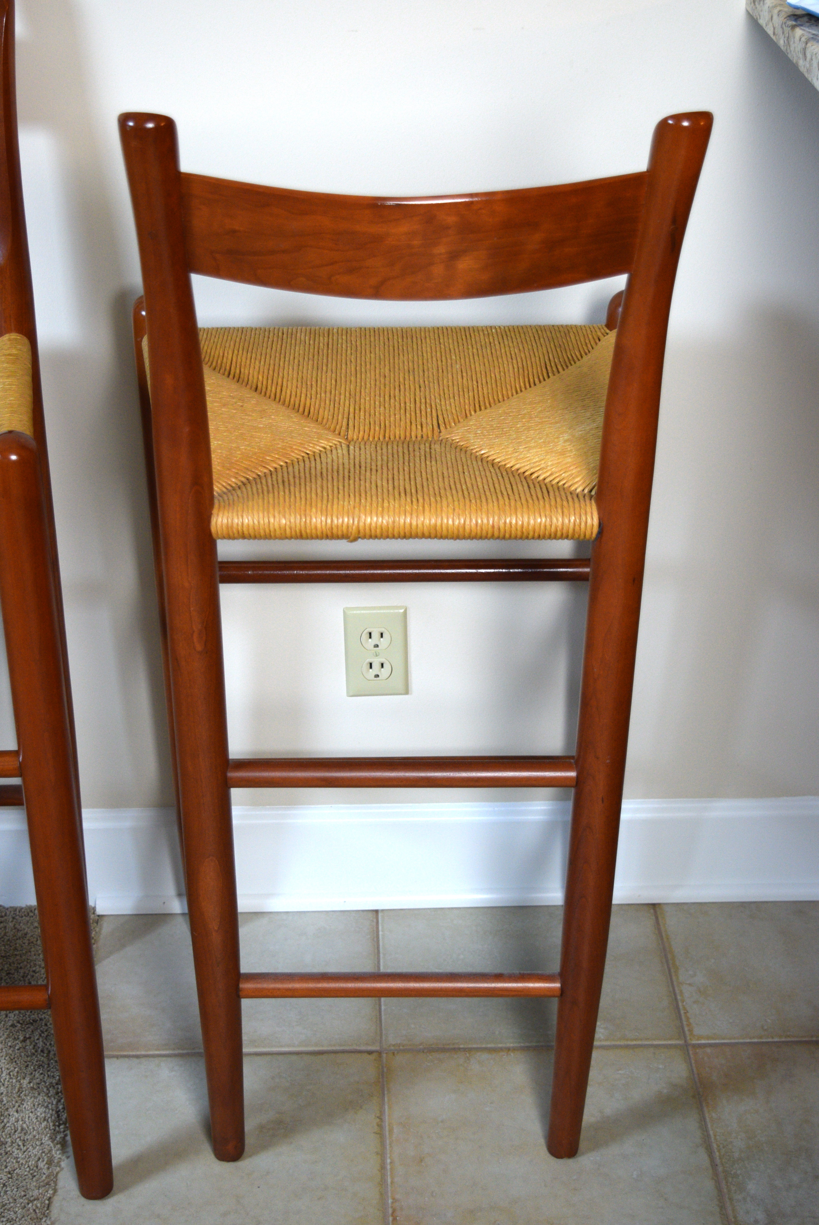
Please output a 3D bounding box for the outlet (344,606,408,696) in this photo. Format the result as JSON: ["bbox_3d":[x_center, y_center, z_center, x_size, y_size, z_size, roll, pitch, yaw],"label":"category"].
[{"bbox_3d":[-0.036,0.046,1.984,0.070,0.114,0.007,-1,28,-1],"label":"outlet"}]

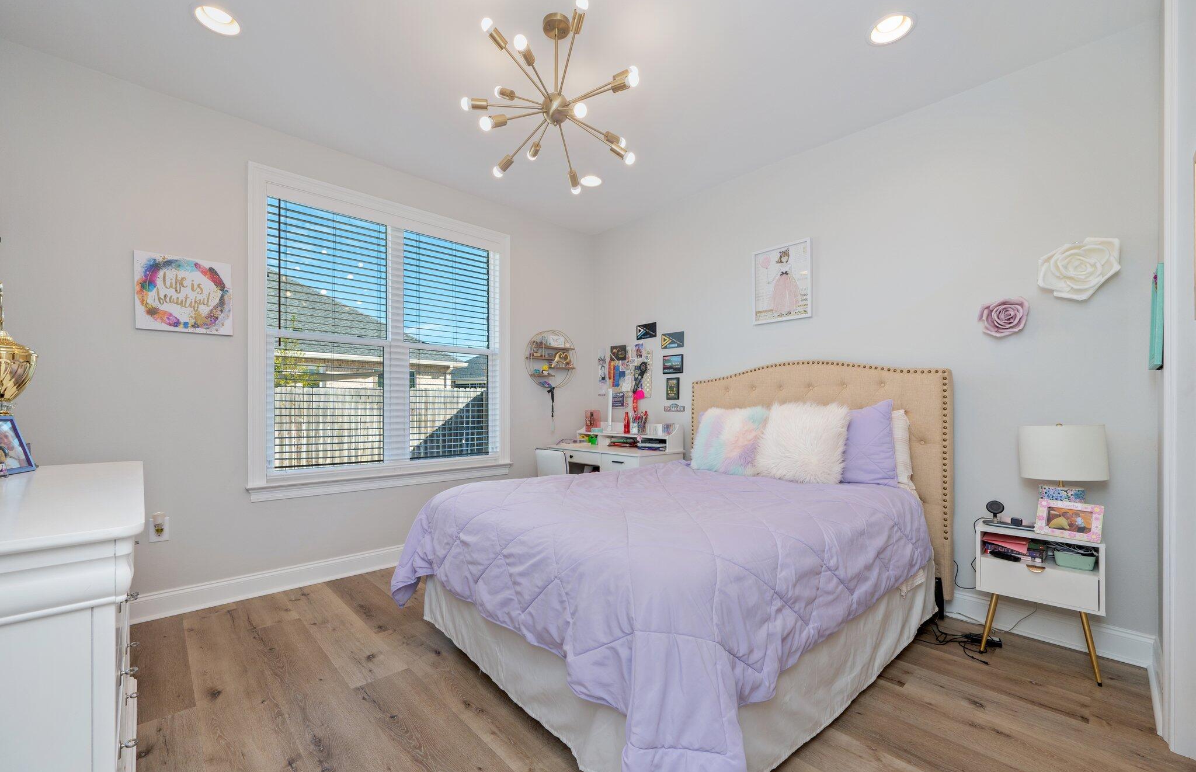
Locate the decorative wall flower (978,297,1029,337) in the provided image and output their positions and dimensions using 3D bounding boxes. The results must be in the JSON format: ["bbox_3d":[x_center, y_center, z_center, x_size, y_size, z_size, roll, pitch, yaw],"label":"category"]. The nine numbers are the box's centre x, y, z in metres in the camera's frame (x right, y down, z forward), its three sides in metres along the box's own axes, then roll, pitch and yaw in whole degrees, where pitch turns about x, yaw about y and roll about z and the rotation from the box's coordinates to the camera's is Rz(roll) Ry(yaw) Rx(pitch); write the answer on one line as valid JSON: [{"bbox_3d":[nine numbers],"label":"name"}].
[{"bbox_3d":[1.955,-0.333,2.238,0.070,0.178,0.185,1,-2,-43],"label":"decorative wall flower"}]

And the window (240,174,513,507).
[{"bbox_3d":[-1.345,-0.286,3.205,1.720,1.940,0.120,1,-2,-43],"label":"window"}]

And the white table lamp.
[{"bbox_3d":[2.003,0.386,1.998,0.270,0.450,0.270,1,-2,-43],"label":"white table lamp"}]

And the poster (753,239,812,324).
[{"bbox_3d":[1.224,-0.686,3.107,0.025,0.508,0.406,1,-2,-45],"label":"poster"}]

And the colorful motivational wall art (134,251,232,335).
[{"bbox_3d":[-2.206,-0.495,2.491,0.392,0.398,0.025,1,-2,-43],"label":"colorful motivational wall art"}]

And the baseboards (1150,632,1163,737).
[{"bbox_3d":[2.128,1.130,1.775,0.600,0.135,0.018,1,-2,-43],"label":"baseboards"}]

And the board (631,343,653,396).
[{"bbox_3d":[0.372,-0.122,3.980,0.020,0.420,0.260,1,-2,-45],"label":"board"}]

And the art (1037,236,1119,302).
[{"bbox_3d":[2.162,-0.526,2.093,0.090,0.265,0.260,1,-2,-45],"label":"art"}]

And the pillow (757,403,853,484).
[{"bbox_3d":[1.120,0.309,2.562,0.180,0.420,0.460,25,-18,-40],"label":"pillow"}]

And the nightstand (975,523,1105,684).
[{"bbox_3d":[1.972,0.922,2.080,0.330,0.565,0.400,1,-2,-45],"label":"nightstand"}]

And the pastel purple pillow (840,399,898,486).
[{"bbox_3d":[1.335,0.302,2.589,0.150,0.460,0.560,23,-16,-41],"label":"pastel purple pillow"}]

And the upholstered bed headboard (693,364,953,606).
[{"bbox_3d":[1.271,0.478,2.934,0.090,1.254,1.571,1,-2,-43],"label":"upholstered bed headboard"}]

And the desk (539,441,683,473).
[{"bbox_3d":[0.115,0.898,3.905,0.490,0.780,1.050,1,-2,-45],"label":"desk"}]

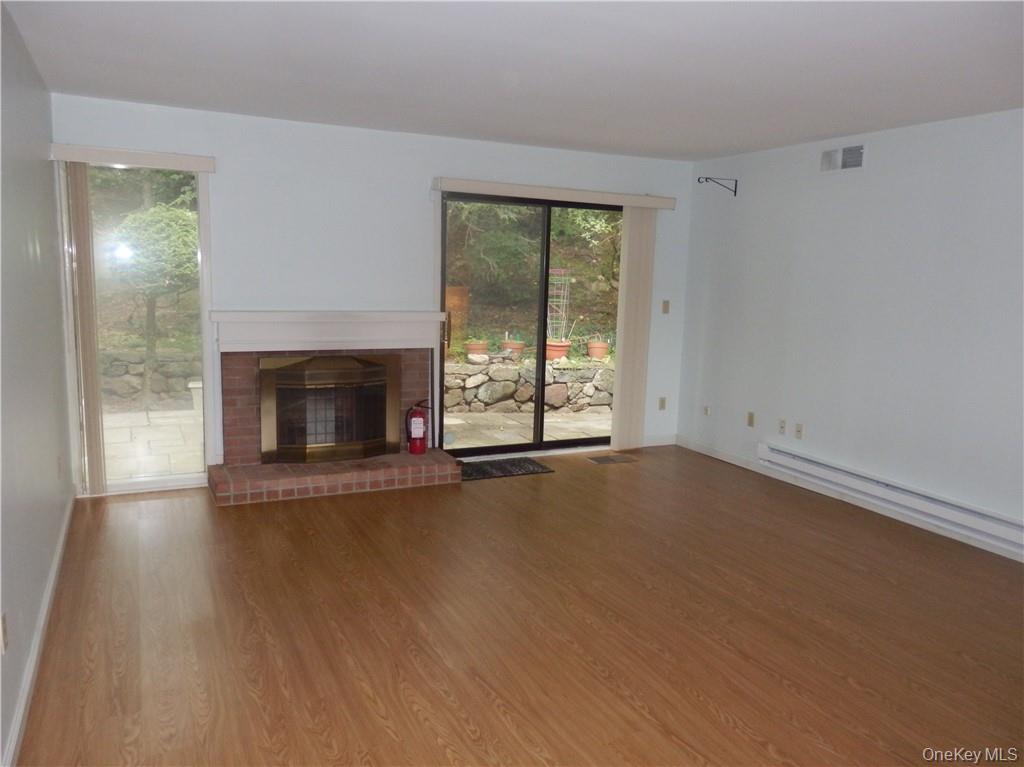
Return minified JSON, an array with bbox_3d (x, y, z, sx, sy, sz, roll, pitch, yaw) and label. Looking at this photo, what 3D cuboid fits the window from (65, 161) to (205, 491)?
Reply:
[{"bbox_3d":[-2.356,-0.323,4.707,0.740,2.040,0.100,-2,10,-25],"label":"window"}]

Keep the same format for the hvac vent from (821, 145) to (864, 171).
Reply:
[{"bbox_3d":[2.200,-1.505,4.954,0.030,0.164,0.355,-3,10,-27],"label":"hvac vent"}]

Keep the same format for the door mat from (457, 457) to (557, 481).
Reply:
[{"bbox_3d":[-0.108,0.642,5.656,0.770,0.015,0.430,-2,10,-25],"label":"door mat"}]

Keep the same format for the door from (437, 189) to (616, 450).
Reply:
[{"bbox_3d":[0.255,-0.439,5.916,1.770,2.015,0.100,-2,10,-25],"label":"door"}]

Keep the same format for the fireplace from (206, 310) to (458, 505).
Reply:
[{"bbox_3d":[-1.188,0.112,5.046,1.640,1.187,0.500,-2,10,-25],"label":"fireplace"}]

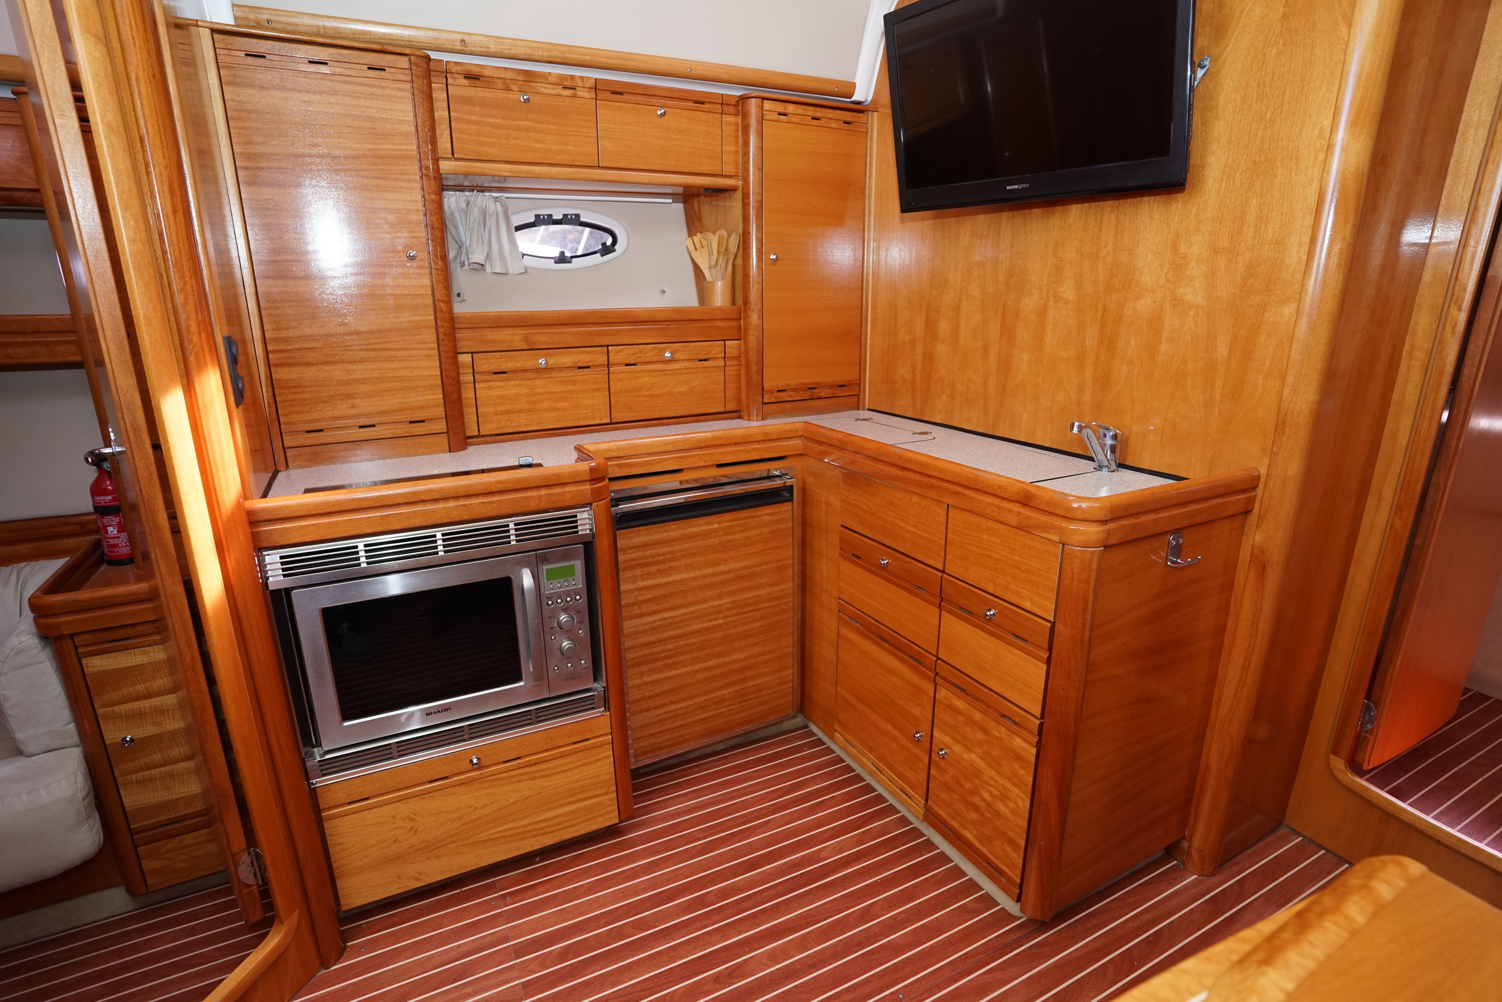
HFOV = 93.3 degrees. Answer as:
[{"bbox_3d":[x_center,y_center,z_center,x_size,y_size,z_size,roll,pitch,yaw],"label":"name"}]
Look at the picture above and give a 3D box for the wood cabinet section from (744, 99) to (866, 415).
[{"bbox_3d":[0.105,-0.723,2.233,0.406,0.858,0.340,-8,17,-24],"label":"wood cabinet section"}]

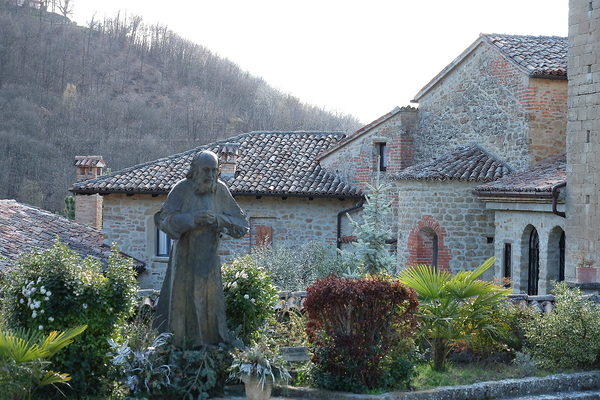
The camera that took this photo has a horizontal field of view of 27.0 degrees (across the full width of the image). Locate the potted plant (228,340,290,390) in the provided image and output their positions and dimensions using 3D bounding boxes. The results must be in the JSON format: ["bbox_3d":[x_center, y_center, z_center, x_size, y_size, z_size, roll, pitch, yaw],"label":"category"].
[{"bbox_3d":[-0.327,1.337,10.100,0.500,0.420,0.460,0,1,0],"label":"potted plant"}]

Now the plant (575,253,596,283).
[{"bbox_3d":[5.254,1.242,23.000,0.400,0.550,0.380,1,1,18],"label":"plant"}]

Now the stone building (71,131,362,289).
[{"bbox_3d":[-1.745,0.198,39.300,8.400,4.800,8.200,0,1,9],"label":"stone building"}]

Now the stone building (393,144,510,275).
[{"bbox_3d":[3.709,0.554,30.800,3.500,3.800,2.300,1,1,37],"label":"stone building"}]

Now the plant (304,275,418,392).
[{"bbox_3d":[0.531,1.149,10.800,0.980,1.020,0.880,0,1,0],"label":"plant"}]

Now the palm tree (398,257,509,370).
[{"bbox_3d":[1.449,1.072,11.800,1.040,1.080,0.950,0,1,0],"label":"palm tree"}]

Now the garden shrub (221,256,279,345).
[{"bbox_3d":[-0.494,0.984,12.000,0.620,0.920,0.580,0,1,0],"label":"garden shrub"}]

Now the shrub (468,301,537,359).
[{"bbox_3d":[2.025,1.295,12.500,0.700,0.600,0.600,0,1,0],"label":"shrub"}]

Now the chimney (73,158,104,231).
[{"bbox_3d":[-6.400,-0.182,38.000,0.750,2.300,0.700,0,1,9],"label":"chimney"}]

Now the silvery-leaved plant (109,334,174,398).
[{"bbox_3d":[-1.314,1.356,10.300,0.530,0.540,0.480,0,1,0],"label":"silvery-leaved plant"}]

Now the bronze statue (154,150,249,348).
[{"bbox_3d":[-0.867,0.440,11.000,0.780,1.760,0.560,0,1,-20],"label":"bronze statue"}]

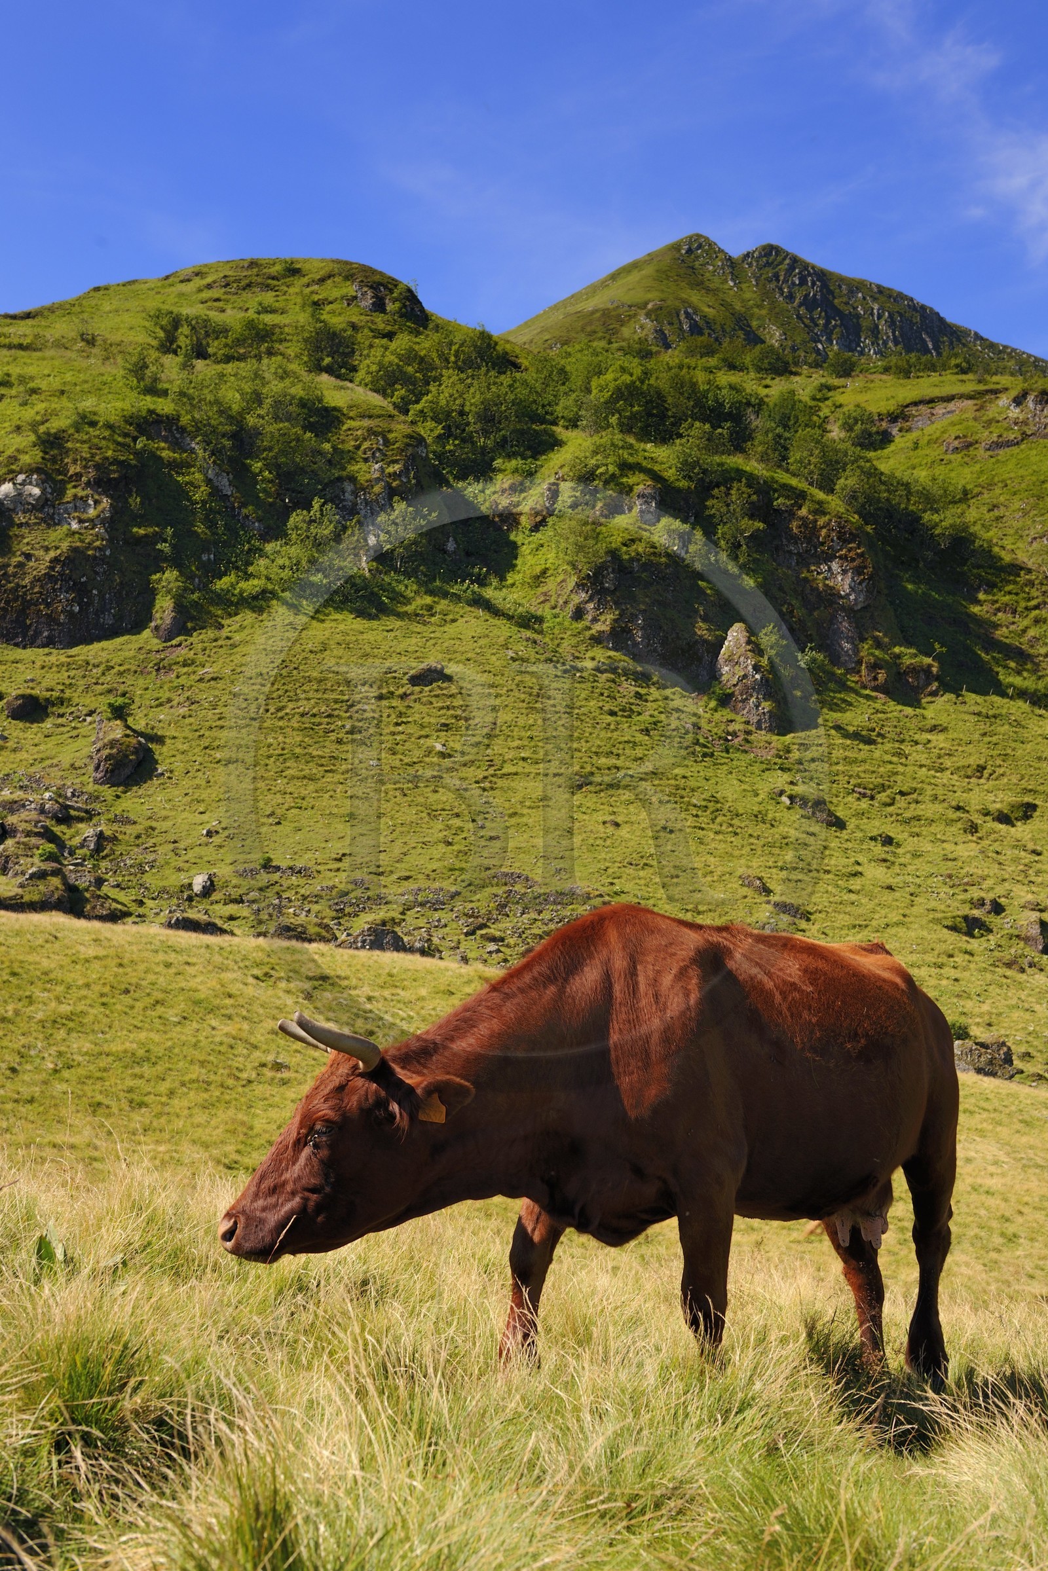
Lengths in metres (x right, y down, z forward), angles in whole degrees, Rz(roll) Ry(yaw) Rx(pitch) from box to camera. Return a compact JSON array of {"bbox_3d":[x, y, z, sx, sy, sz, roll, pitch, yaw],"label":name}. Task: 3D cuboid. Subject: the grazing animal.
[{"bbox_3d":[0.330,1.000,4.670,2.420,1.430,0.720,8,-9,-44],"label":"grazing animal"}]

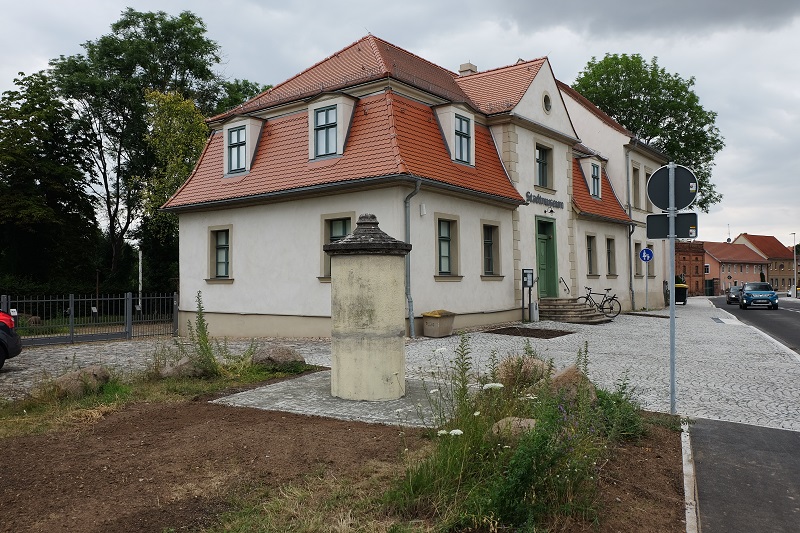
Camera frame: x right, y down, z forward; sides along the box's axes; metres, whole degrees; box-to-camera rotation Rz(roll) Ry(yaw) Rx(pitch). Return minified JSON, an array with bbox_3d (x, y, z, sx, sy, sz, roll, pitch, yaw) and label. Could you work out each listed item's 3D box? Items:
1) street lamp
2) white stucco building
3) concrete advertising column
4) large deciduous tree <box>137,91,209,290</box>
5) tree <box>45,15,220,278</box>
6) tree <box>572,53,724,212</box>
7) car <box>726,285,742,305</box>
[{"bbox_3d":[40.340,-0.049,66.000,0.650,6.700,0.200,-1,-1,22],"label":"street lamp"},{"bbox_3d":[3.118,-3.439,27.126,10.200,11.000,22.900,-1,-2,37],"label":"white stucco building"},{"bbox_3d":[-0.429,0.501,8.500,1.180,2.380,1.180,0,-1,0],"label":"concrete advertising column"},{"bbox_3d":[-11.847,-3.367,34.000,4.800,12.200,4.800,0,-1,0],"label":"large deciduous tree"},{"bbox_3d":[-16.421,-6.617,40.000,10.800,19.100,10.000,0,-1,0],"label":"tree"},{"bbox_3d":[16.718,-5.920,43.000,10.400,16.700,10.000,0,-1,0],"label":"tree"},{"bbox_3d":[26.913,2.260,51.000,1.780,1.480,4.200,-1,-1,22],"label":"car"}]

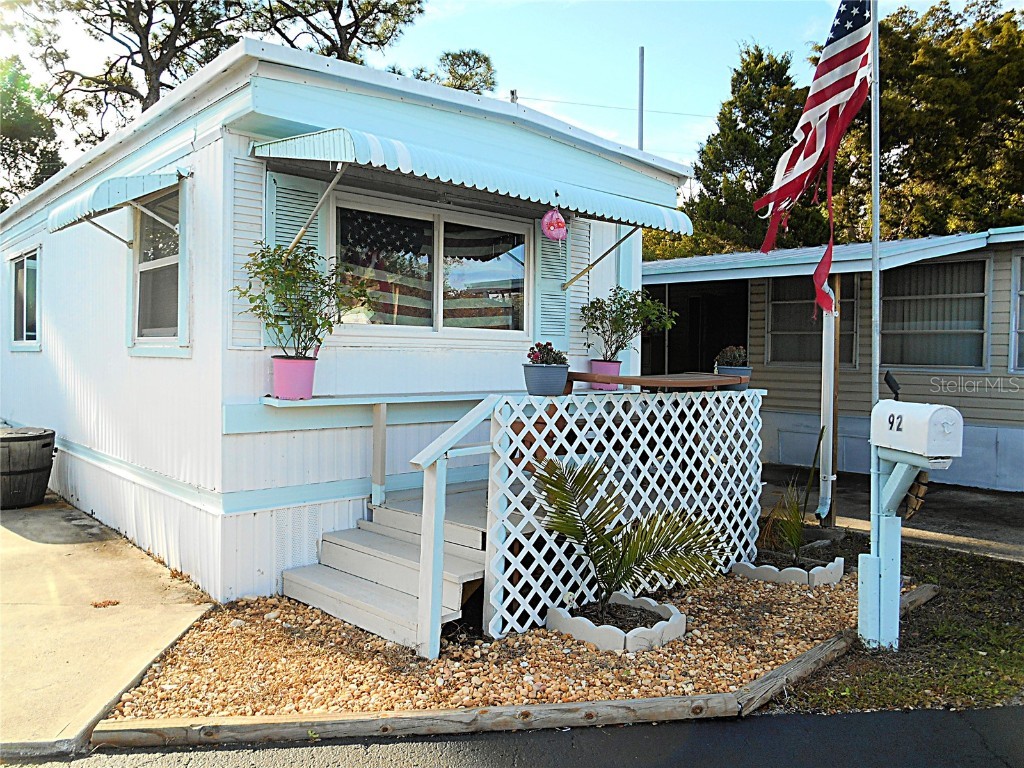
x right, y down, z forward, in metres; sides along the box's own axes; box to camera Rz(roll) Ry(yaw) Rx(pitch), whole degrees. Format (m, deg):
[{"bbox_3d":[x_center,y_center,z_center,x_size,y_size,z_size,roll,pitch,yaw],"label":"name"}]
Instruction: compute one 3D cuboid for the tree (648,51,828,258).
[{"bbox_3d":[4.949,-3.307,17.136,4.400,8.400,4.200,-1,3,-42],"label":"tree"}]

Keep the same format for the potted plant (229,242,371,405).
[{"bbox_3d":[-1.155,-0.343,4.220,0.700,0.880,0.560,-1,3,-42],"label":"potted plant"}]

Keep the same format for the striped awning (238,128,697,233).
[{"bbox_3d":[-0.103,-1.154,4.695,2.600,0.310,1.080,-1,3,-42],"label":"striped awning"}]

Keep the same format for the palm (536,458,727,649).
[{"bbox_3d":[0.609,0.855,4.020,0.970,0.910,0.720,-1,3,-42],"label":"palm"}]

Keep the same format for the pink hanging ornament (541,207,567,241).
[{"bbox_3d":[0.234,-0.896,4.294,0.145,0.190,0.110,0,2,-23],"label":"pink hanging ornament"}]

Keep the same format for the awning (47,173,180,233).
[{"bbox_3d":[-2.441,-1.107,4.726,0.500,0.330,1.090,-1,3,-42],"label":"awning"}]

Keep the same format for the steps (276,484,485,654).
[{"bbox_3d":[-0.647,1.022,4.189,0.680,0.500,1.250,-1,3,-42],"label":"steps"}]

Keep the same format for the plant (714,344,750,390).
[{"bbox_3d":[1.549,-0.115,5.380,0.250,0.320,0.240,-1,3,-42],"label":"plant"}]

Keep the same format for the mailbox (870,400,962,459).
[{"bbox_3d":[1.920,0.204,3.661,0.165,0.226,0.490,1,2,-2],"label":"mailbox"}]

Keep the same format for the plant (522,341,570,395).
[{"bbox_3d":[0.184,-0.077,4.100,0.240,0.285,0.230,1,2,0],"label":"plant"}]

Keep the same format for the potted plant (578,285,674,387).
[{"bbox_3d":[0.896,-0.356,6.020,0.700,0.820,0.560,-1,3,-42],"label":"potted plant"}]

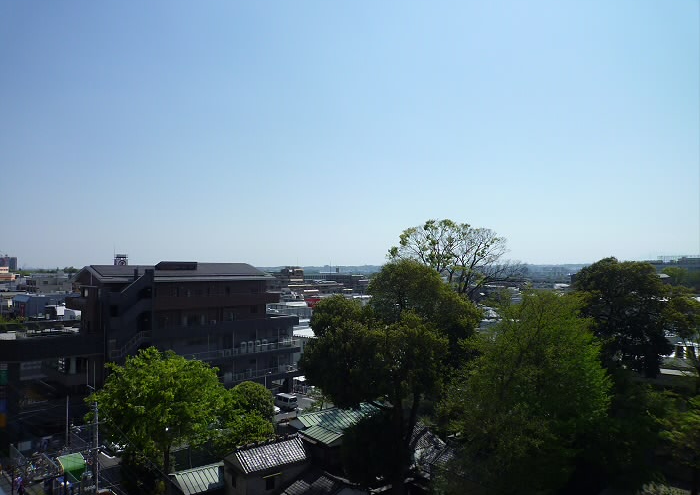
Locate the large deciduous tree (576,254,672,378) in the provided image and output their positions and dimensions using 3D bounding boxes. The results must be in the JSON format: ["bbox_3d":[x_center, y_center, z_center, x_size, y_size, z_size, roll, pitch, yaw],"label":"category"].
[{"bbox_3d":[33.004,12.000,60.598,12.000,20.500,11.500,0,-2,0],"label":"large deciduous tree"}]

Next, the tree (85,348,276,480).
[{"bbox_3d":[-15.015,15.218,43.467,15.000,12.800,13.000,0,-2,0],"label":"tree"}]

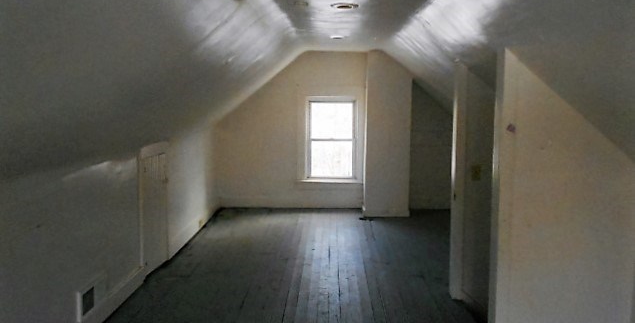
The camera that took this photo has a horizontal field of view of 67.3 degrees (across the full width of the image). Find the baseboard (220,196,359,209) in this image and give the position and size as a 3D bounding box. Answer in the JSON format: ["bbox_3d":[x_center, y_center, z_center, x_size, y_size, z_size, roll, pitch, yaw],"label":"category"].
[{"bbox_3d":[-0.382,0.604,7.021,2.060,0.175,0.025,0,7,2],"label":"baseboard"}]

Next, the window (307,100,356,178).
[{"bbox_3d":[0.206,-0.328,6.900,0.720,1.130,0.090,0,7,2],"label":"window"}]

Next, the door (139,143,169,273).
[{"bbox_3d":[-1.516,0.414,4.458,0.050,1.120,0.640,0,7,2],"label":"door"}]

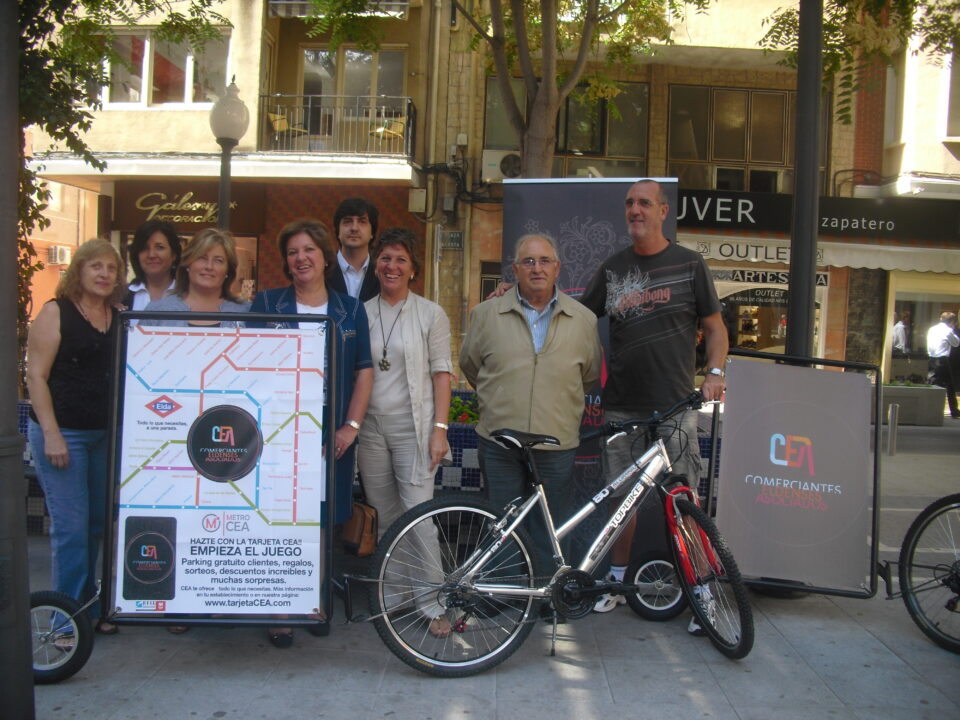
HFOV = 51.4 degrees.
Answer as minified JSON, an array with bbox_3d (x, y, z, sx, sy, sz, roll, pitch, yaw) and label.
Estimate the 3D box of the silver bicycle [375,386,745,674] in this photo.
[{"bbox_3d":[0.330,0.641,3.801,1.500,1.050,0.620,2,2,-17],"label":"silver bicycle"}]

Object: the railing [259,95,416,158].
[{"bbox_3d":[-2.454,-4.044,17.518,2.694,1.010,0.700,2,2,6],"label":"railing"}]

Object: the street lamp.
[{"bbox_3d":[-2.820,-1.171,11.069,0.440,3.912,0.440,2,2,0],"label":"street lamp"}]

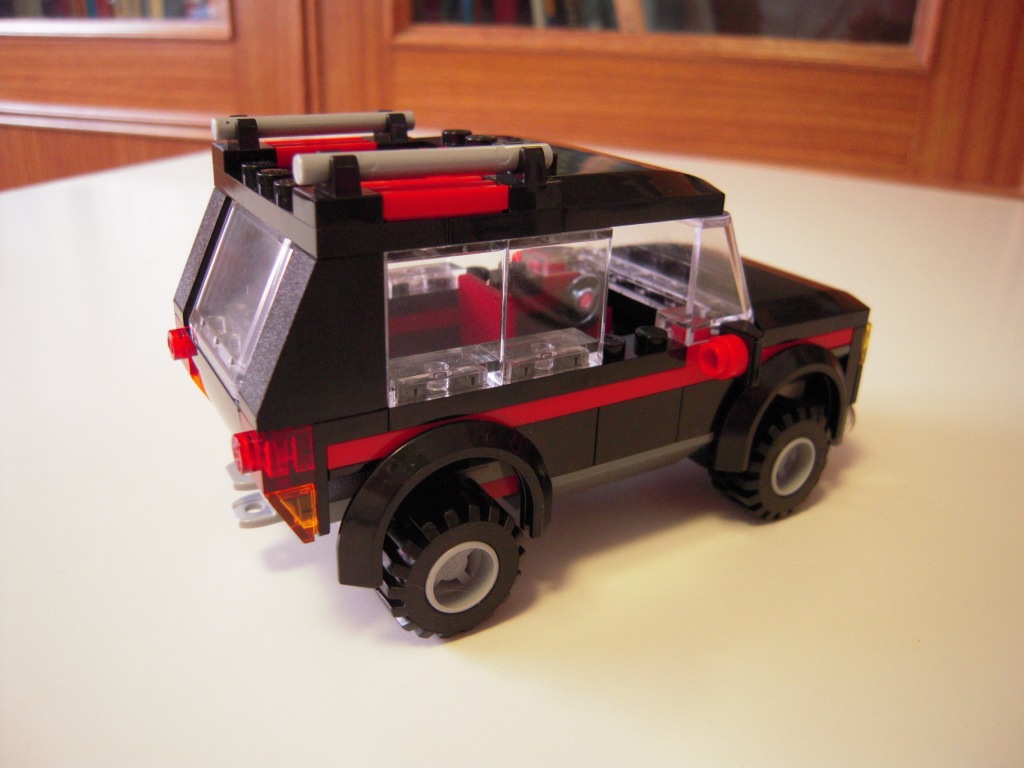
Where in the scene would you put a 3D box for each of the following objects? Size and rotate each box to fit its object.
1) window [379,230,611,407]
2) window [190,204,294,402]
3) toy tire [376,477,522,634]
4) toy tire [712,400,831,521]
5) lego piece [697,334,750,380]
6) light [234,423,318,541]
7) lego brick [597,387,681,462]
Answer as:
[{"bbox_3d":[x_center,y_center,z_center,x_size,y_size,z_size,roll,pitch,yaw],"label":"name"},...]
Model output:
[{"bbox_3d":[-0.003,-0.010,0.108,0.032,0.019,0.007,-12,27,-29],"label":"window"},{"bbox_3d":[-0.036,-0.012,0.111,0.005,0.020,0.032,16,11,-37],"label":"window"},{"bbox_3d":[-0.009,0.024,0.115,0.021,0.021,0.012,-12,27,-29],"label":"toy tire"},{"bbox_3d":[0.045,0.012,0.146,0.021,0.021,0.012,-12,27,-29],"label":"toy tire"},{"bbox_3d":[0.031,-0.004,0.123,0.005,0.008,0.008,-12,27,-29],"label":"lego piece"},{"bbox_3d":[-0.029,0.011,0.100,0.008,0.016,0.008,-12,27,-29],"label":"light"},{"bbox_3d":[0.017,0.005,0.128,0.016,0.010,0.008,-12,27,-29],"label":"lego brick"}]

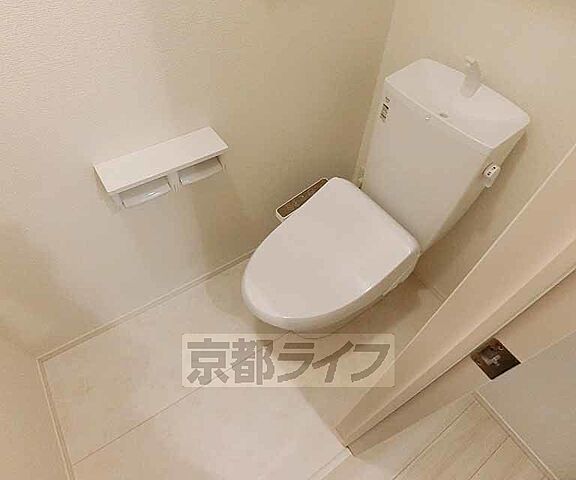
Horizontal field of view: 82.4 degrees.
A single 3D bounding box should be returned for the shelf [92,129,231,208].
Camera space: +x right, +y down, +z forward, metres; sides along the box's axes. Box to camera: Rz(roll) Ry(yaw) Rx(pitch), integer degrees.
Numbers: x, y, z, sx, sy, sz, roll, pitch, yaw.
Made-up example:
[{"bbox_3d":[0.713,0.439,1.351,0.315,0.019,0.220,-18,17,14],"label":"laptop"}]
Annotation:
[{"bbox_3d":[-0.333,-0.200,0.911,0.324,0.080,0.123,-27,57,-22],"label":"shelf"}]

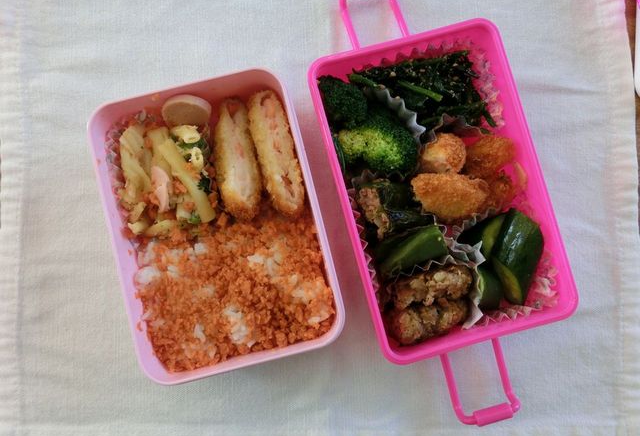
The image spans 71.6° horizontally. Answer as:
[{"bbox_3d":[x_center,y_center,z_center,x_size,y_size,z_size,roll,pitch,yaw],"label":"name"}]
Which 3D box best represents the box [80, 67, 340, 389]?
[{"bbox_3d":[-0.061,0.005,0.283,0.119,0.050,0.168,-14,86,-2],"label":"box"}]

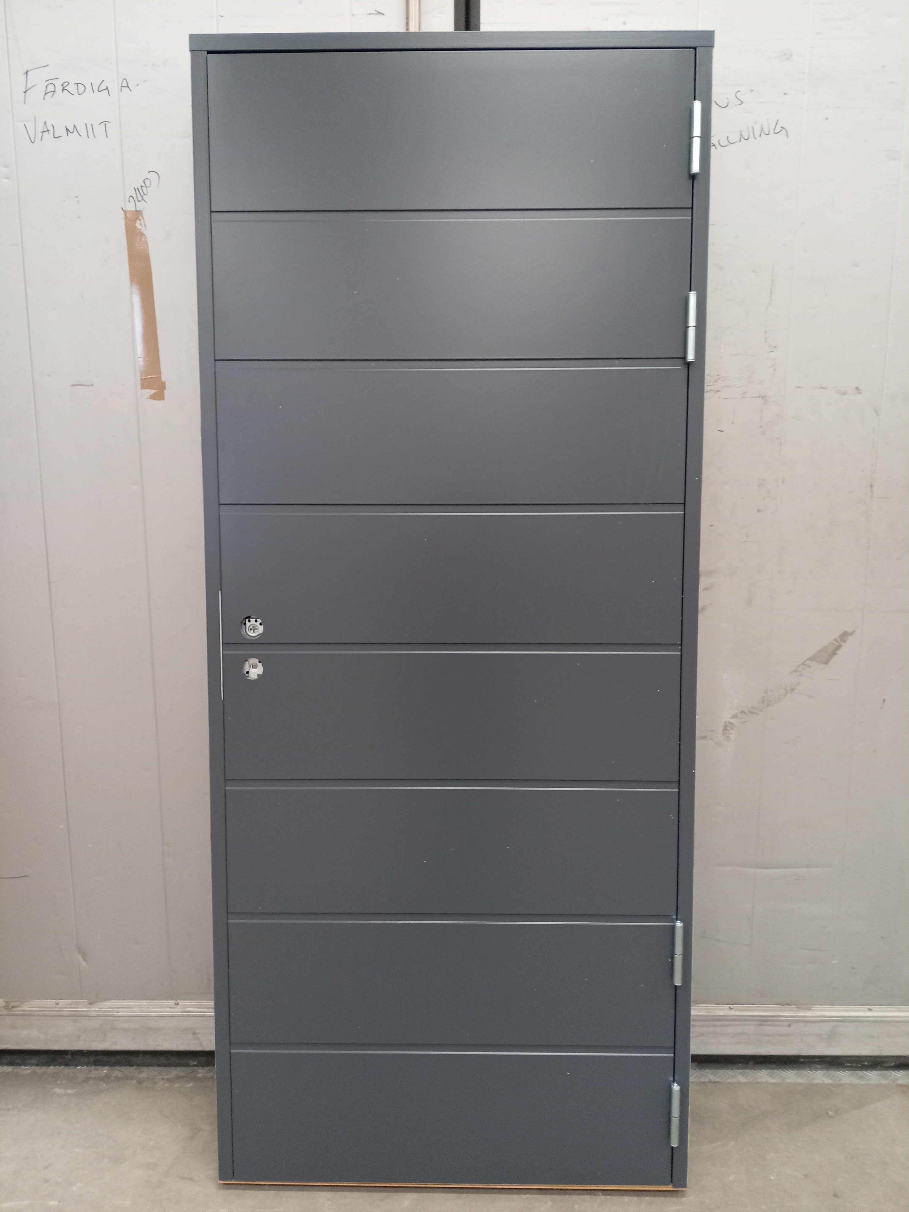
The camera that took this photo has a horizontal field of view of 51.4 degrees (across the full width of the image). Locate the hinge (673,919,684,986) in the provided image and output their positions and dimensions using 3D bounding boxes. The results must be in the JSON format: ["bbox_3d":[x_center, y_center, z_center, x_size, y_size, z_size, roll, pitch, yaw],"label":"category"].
[{"bbox_3d":[0.413,0.641,1.746,0.015,0.118,0.016,0,5,1],"label":"hinge"}]

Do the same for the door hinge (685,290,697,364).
[{"bbox_3d":[0.411,-0.483,1.643,0.015,0.118,0.016,0,5,1],"label":"door hinge"}]

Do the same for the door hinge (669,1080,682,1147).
[{"bbox_3d":[0.414,0.955,1.775,0.015,0.118,0.016,0,5,1],"label":"door hinge"}]

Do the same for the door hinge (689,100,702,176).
[{"bbox_3d":[0.411,-0.797,1.614,0.015,0.118,0.016,0,5,1],"label":"door hinge"}]

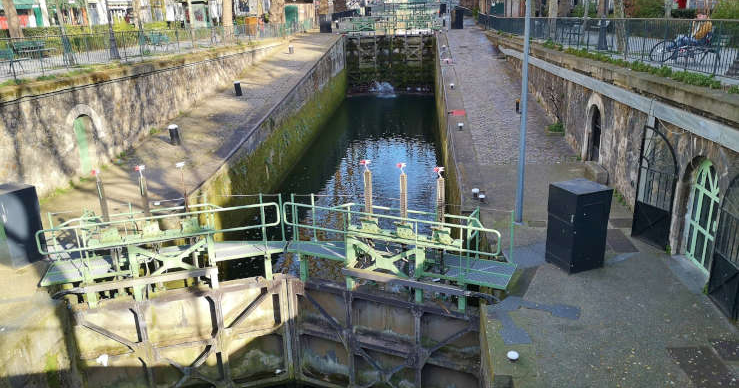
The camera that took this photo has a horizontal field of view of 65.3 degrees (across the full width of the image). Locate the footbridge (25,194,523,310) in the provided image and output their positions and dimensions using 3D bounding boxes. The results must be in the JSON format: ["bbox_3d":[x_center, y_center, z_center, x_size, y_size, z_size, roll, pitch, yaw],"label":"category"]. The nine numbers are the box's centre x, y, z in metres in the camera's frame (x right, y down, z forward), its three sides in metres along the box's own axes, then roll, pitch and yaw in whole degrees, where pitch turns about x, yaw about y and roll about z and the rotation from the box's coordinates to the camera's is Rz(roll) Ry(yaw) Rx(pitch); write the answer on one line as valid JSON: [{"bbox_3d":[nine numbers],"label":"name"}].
[{"bbox_3d":[-1.904,1.103,11.715,9.500,1.530,2.500,0,17,6],"label":"footbridge"}]

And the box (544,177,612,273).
[{"bbox_3d":[4.235,0.632,11.696,0.900,1.650,0.770,-10,19,-23],"label":"box"}]

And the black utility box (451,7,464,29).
[{"bbox_3d":[7.885,-15.621,51.569,0.900,1.650,0.770,-10,19,-25],"label":"black utility box"}]

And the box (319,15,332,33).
[{"bbox_3d":[-4.020,-15.729,53.246,0.900,1.650,0.770,10,21,33],"label":"box"}]

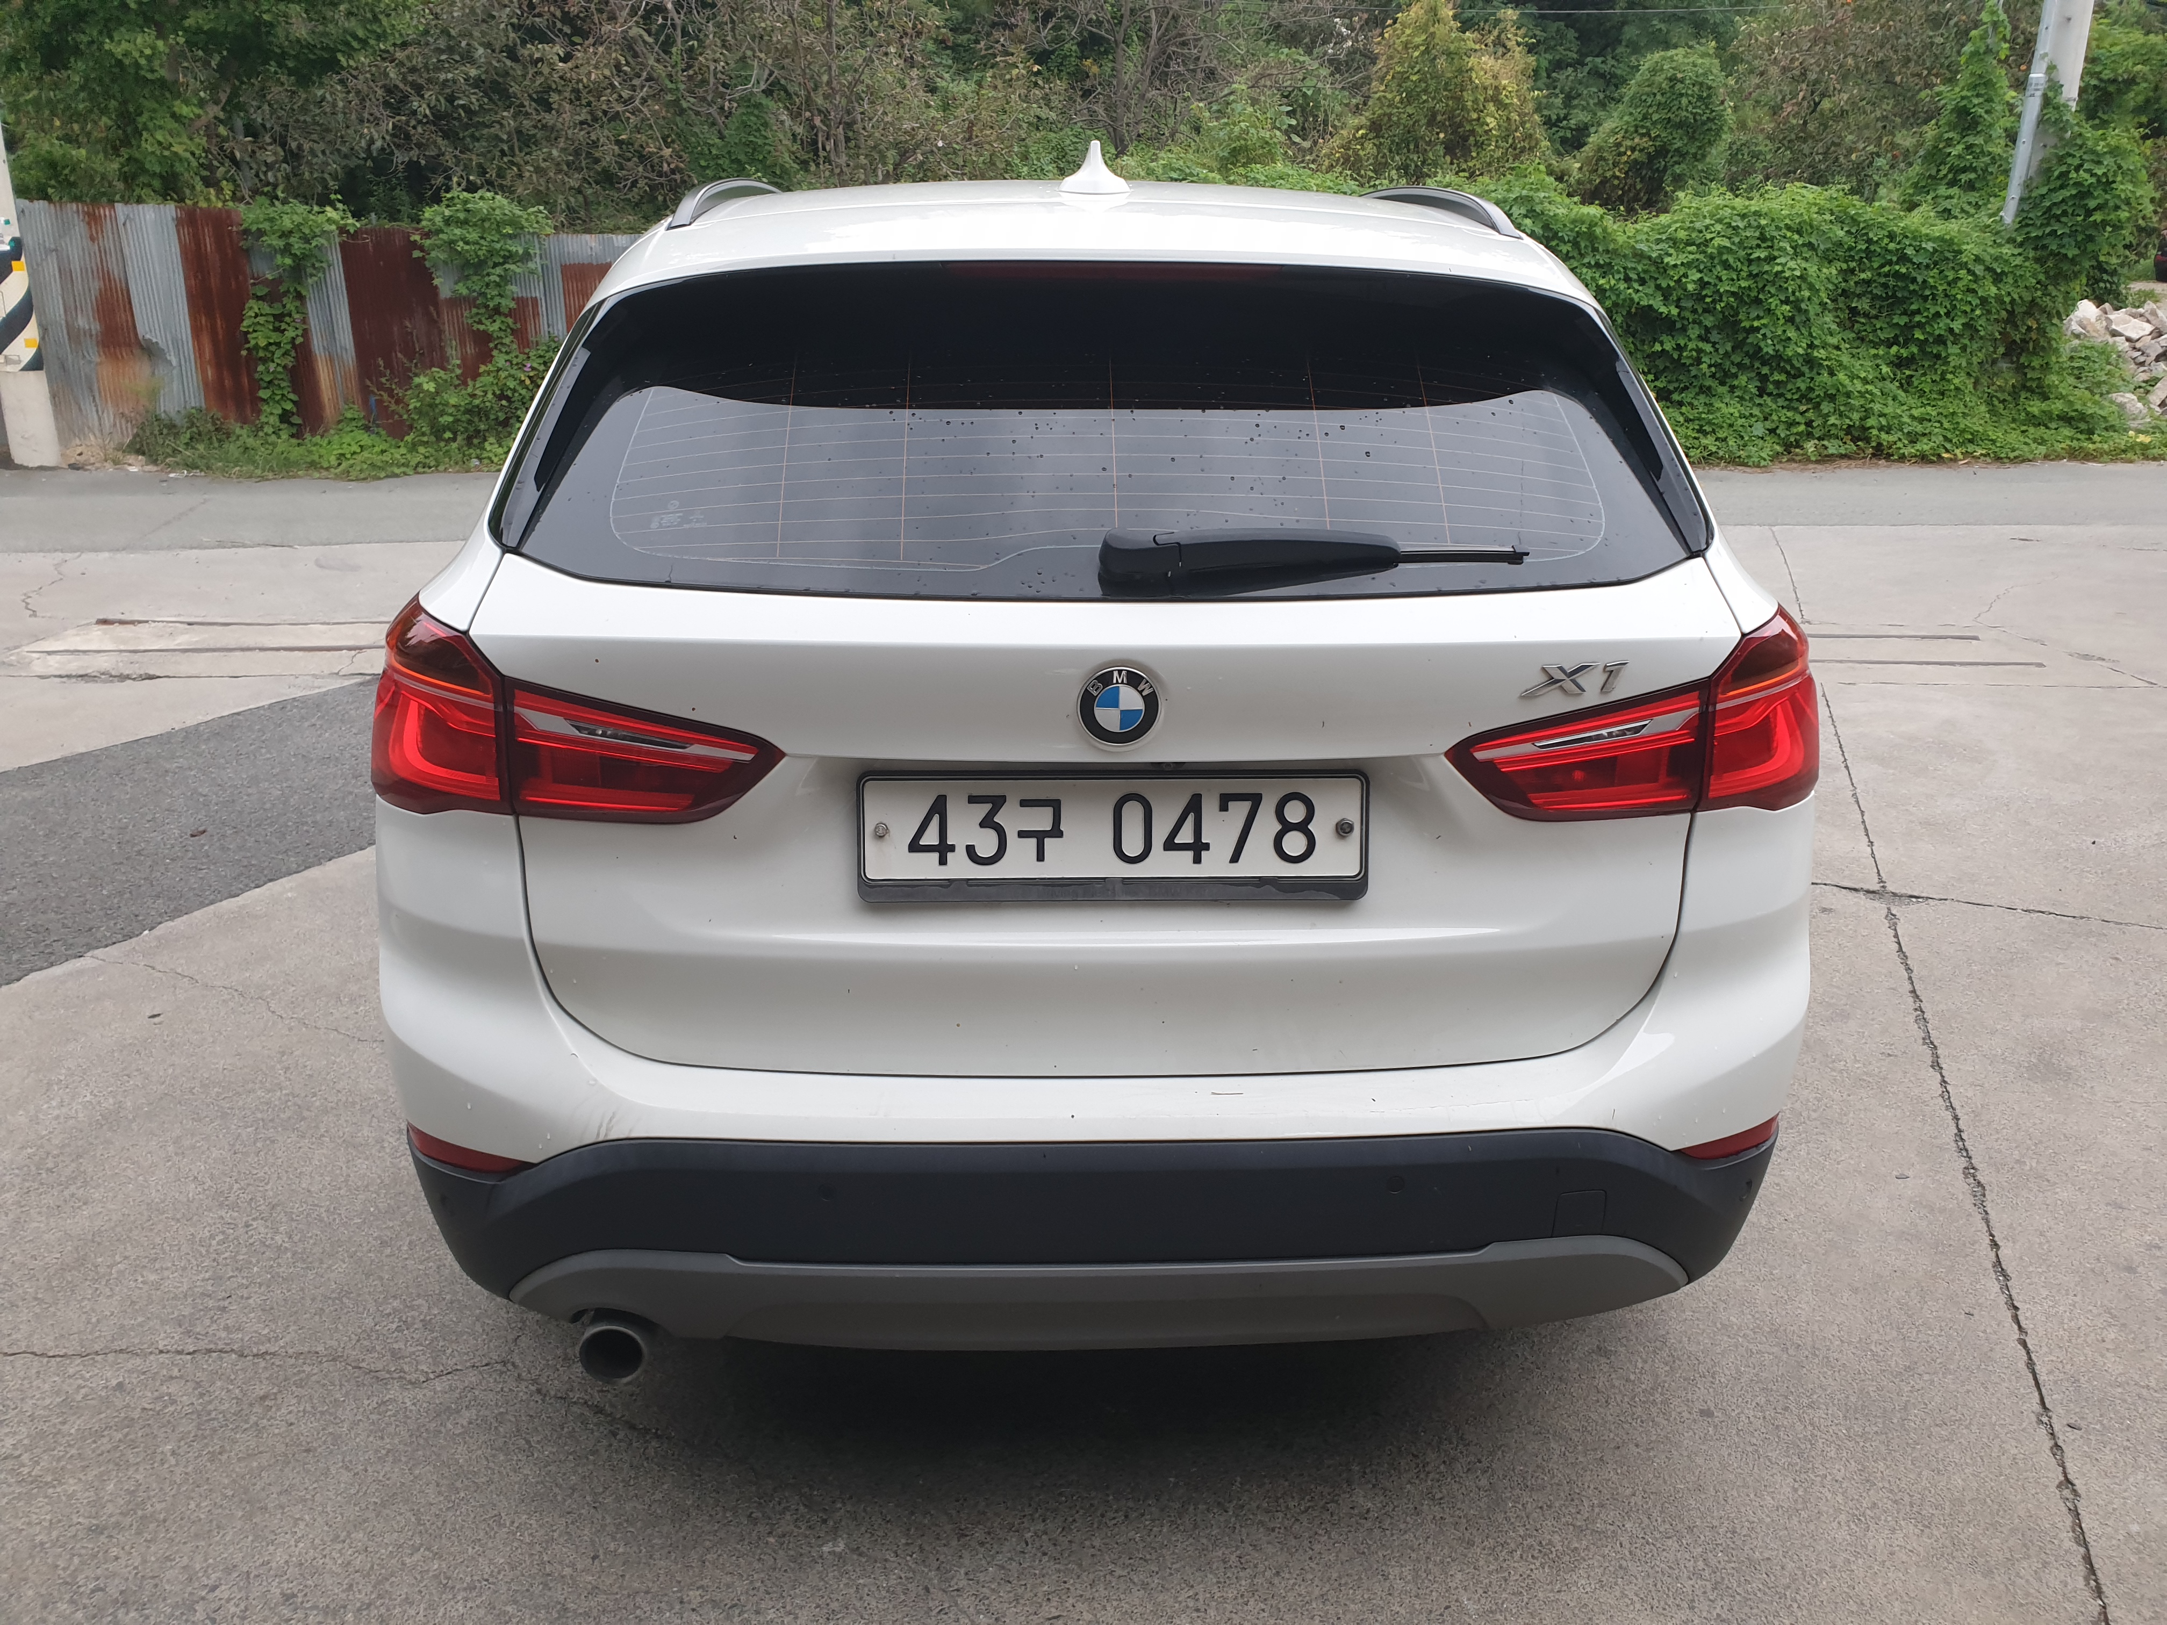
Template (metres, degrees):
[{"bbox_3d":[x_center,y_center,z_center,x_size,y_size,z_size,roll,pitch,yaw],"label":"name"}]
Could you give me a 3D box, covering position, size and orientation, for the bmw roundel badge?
[{"bbox_3d":[0.035,-0.105,1.611,0.082,0.082,0.014,0,16,-2],"label":"bmw roundel badge"}]

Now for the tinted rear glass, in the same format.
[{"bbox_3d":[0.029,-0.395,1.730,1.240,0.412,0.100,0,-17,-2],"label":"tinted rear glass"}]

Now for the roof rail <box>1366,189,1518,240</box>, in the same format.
[{"bbox_3d":[0.529,-1.001,2.760,0.075,0.105,1.620,0,18,-2],"label":"roof rail"}]

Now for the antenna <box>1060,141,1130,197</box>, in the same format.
[{"bbox_3d":[0.018,-0.787,1.994,0.084,0.067,0.165,0,18,-2],"label":"antenna"}]

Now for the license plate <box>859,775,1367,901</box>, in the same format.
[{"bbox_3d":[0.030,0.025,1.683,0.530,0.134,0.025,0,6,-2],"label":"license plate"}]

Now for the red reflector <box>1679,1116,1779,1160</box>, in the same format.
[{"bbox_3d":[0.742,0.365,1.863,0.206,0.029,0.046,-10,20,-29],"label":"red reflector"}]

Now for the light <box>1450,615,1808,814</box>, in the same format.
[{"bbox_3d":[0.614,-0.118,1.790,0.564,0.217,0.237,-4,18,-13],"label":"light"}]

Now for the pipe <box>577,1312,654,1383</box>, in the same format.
[{"bbox_3d":[-0.539,0.594,1.924,0.080,0.080,0.150,0,18,-2],"label":"pipe"}]

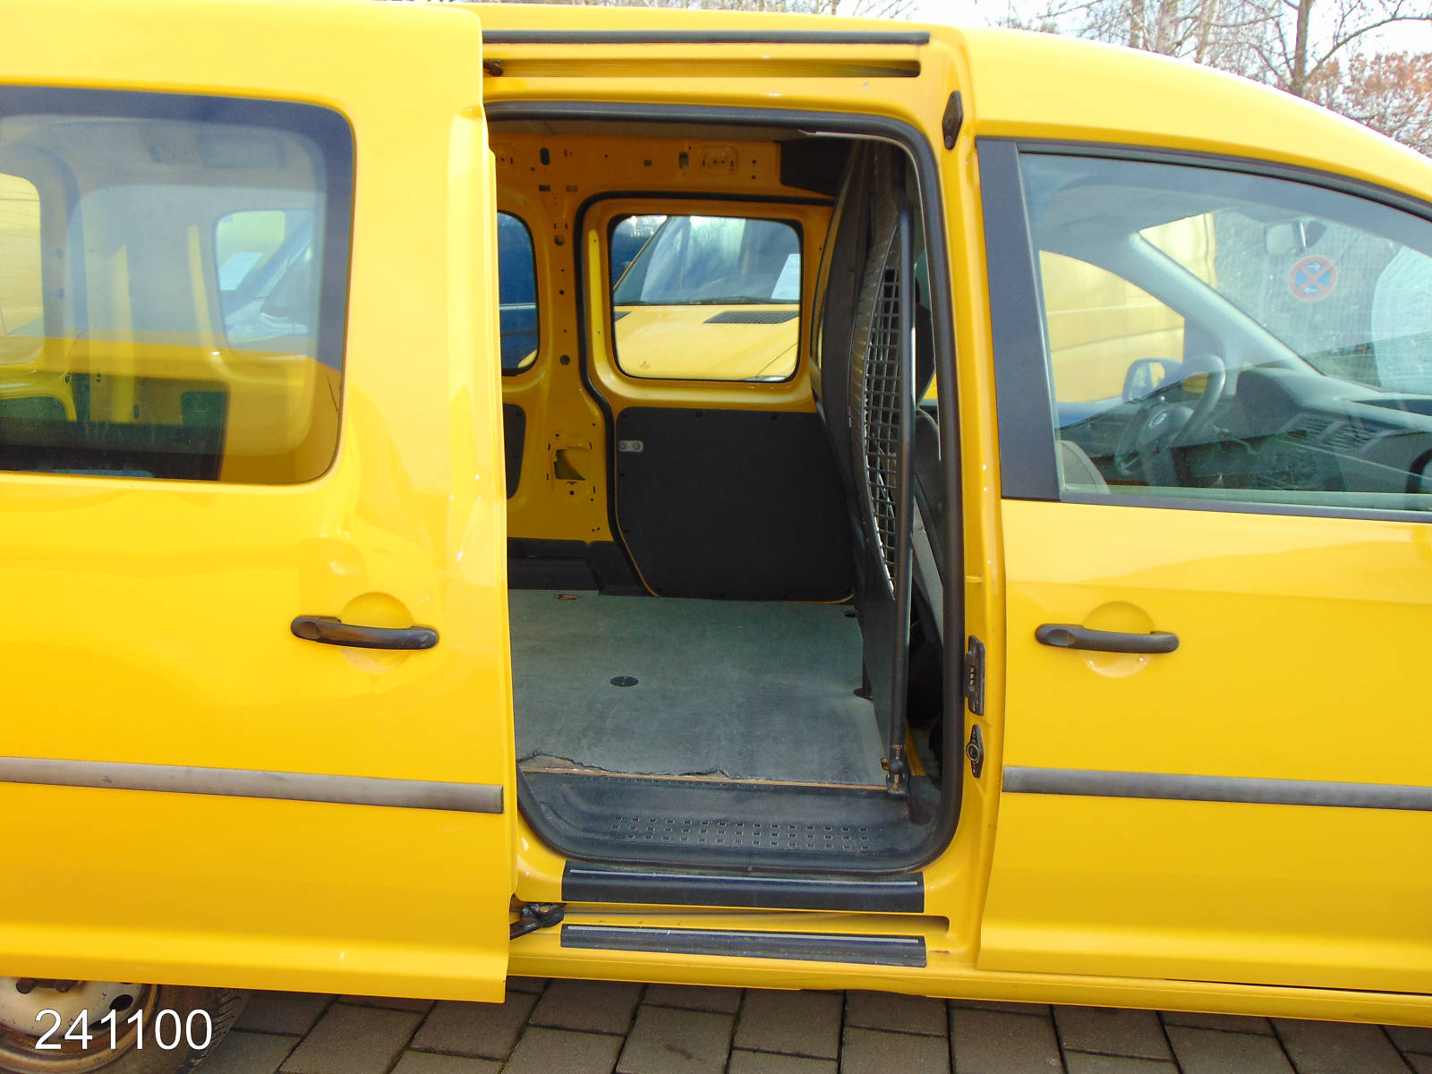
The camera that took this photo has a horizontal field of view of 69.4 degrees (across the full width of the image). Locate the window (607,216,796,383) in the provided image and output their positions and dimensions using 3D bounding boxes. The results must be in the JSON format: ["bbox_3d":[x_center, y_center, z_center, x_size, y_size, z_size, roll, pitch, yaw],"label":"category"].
[{"bbox_3d":[-0.029,-0.694,3.020,0.560,0.475,0.050,2,24,0],"label":"window"}]

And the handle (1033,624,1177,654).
[{"bbox_3d":[0.568,0.148,1.500,0.205,0.033,0.045,2,13,0],"label":"handle"}]

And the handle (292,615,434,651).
[{"bbox_3d":[-0.488,0.133,1.440,0.204,0.034,0.046,2,13,0],"label":"handle"}]

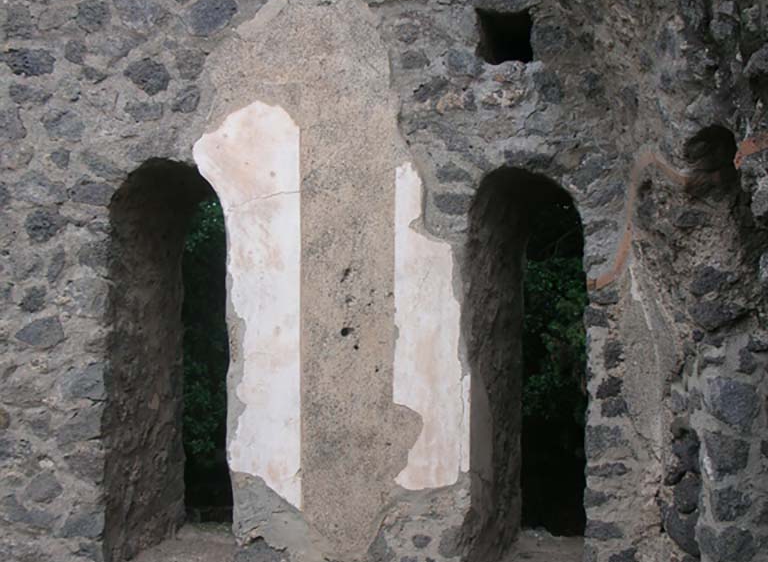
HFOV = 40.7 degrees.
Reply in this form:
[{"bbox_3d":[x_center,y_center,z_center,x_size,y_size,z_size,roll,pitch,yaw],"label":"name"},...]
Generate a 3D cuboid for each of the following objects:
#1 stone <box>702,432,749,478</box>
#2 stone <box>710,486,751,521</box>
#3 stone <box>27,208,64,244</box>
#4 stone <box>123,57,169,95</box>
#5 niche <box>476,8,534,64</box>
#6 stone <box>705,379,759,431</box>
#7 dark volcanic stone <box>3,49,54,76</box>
[{"bbox_3d":[1.208,0.614,3.662,0.156,0.158,0.118,-1,-3,20],"label":"stone"},{"bbox_3d":[1.116,0.717,3.334,0.129,0.113,0.086,-1,-5,20],"label":"stone"},{"bbox_3d":[-1.228,-0.198,3.756,0.134,0.134,0.096,0,-4,0],"label":"stone"},{"bbox_3d":[-0.868,-0.751,3.802,0.164,0.135,0.107,0,-4,0],"label":"stone"},{"bbox_3d":[0.408,-0.803,3.538,0.191,0.195,0.220,0,-4,3],"label":"niche"},{"bbox_3d":[1.131,0.405,3.369,0.175,0.164,0.120,-1,-5,20],"label":"stone"},{"bbox_3d":[-1.206,-0.744,3.559,0.177,0.093,0.100,0,-3,0],"label":"dark volcanic stone"}]

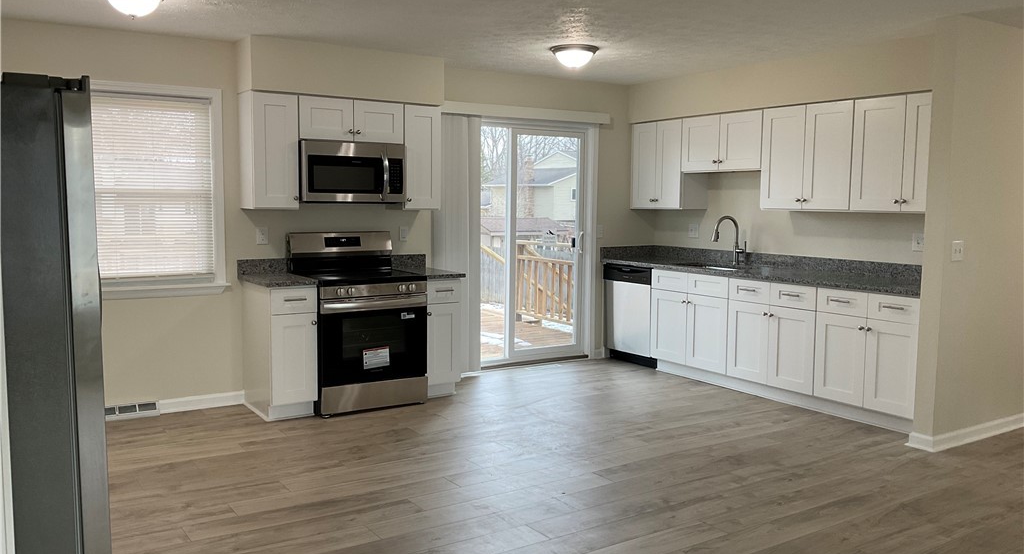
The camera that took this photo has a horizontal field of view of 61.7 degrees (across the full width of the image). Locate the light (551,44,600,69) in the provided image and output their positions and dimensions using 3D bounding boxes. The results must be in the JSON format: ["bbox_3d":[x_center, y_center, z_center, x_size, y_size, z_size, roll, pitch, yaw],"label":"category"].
[{"bbox_3d":[0.427,-1.494,5.841,0.334,0.135,0.334,0,5,0],"label":"light"}]

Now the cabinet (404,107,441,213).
[{"bbox_3d":[-0.739,-0.886,6.364,0.300,0.757,0.321,-3,6,-34],"label":"cabinet"}]

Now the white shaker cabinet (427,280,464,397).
[{"bbox_3d":[-0.668,0.422,6.350,0.303,0.868,0.627,-3,6,-34],"label":"white shaker cabinet"}]

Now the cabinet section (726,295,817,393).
[{"bbox_3d":[2.050,0.437,6.271,0.504,0.664,0.785,-3,6,-33],"label":"cabinet section"}]

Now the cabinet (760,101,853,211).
[{"bbox_3d":[2.231,-0.855,6.242,0.327,0.753,0.772,-3,6,-33],"label":"cabinet"}]

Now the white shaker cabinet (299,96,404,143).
[{"bbox_3d":[-1.182,-1.091,6.047,0.770,0.297,0.321,-3,6,-34],"label":"white shaker cabinet"}]

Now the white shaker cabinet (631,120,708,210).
[{"bbox_3d":[1.383,-0.978,7.526,0.321,0.757,0.617,-3,6,-34],"label":"white shaker cabinet"}]

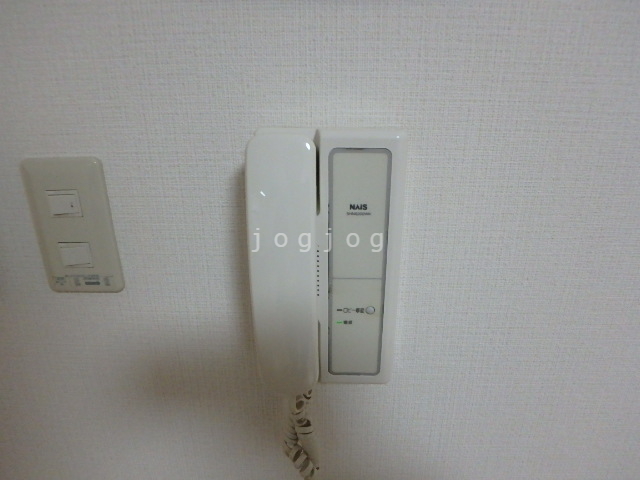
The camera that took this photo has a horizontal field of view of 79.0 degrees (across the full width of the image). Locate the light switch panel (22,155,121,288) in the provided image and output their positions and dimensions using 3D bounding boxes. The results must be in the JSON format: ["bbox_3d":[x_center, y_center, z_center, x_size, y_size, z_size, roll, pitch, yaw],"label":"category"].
[{"bbox_3d":[-0.211,-0.009,0.332,0.070,0.120,0.011,0,17,3],"label":"light switch panel"}]

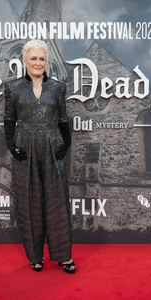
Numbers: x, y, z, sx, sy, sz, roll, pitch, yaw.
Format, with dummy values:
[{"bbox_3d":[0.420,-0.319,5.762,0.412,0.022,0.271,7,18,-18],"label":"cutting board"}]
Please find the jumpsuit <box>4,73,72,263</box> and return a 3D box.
[{"bbox_3d":[-0.272,0.130,2.287,0.500,1.420,0.290,-1,3,-12],"label":"jumpsuit"}]

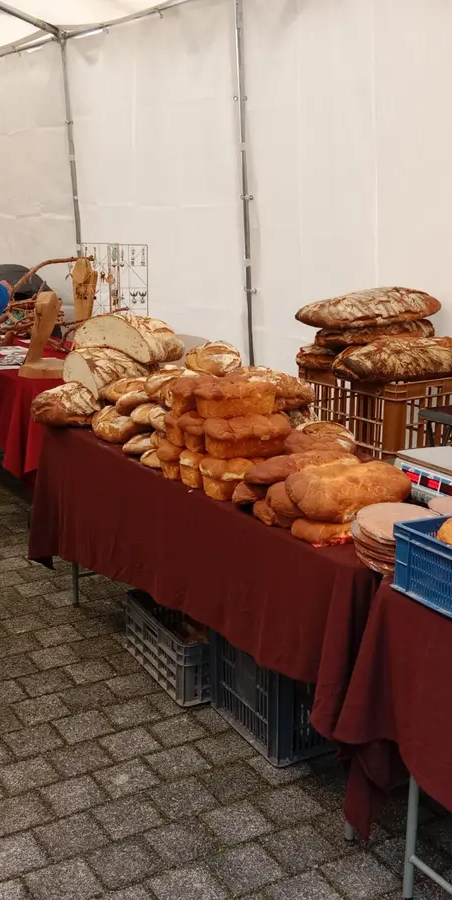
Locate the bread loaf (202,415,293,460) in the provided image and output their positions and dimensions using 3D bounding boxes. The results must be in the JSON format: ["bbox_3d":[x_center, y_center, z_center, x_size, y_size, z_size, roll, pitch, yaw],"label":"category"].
[{"bbox_3d":[0.060,-0.036,2.730,0.250,0.115,0.120,-5,16,-19],"label":"bread loaf"}]

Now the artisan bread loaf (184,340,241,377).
[{"bbox_3d":[-0.040,-0.291,2.973,0.183,0.110,0.171,-1,14,-10],"label":"artisan bread loaf"}]

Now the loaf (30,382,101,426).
[{"bbox_3d":[-0.601,-0.171,3.510,0.258,0.157,0.182,-1,14,-10],"label":"loaf"}]

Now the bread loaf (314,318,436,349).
[{"bbox_3d":[0.624,-0.483,3.880,0.500,0.110,0.210,-9,17,-32],"label":"bread loaf"}]

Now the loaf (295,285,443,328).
[{"bbox_3d":[0.582,-0.582,3.820,0.600,0.140,0.220,-5,16,-22],"label":"loaf"}]

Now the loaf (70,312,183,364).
[{"bbox_3d":[-0.368,-0.413,3.500,0.330,0.160,0.260,12,18,37],"label":"loaf"}]

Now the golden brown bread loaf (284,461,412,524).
[{"bbox_3d":[0.292,0.100,2.229,0.312,0.135,0.183,-4,14,-20],"label":"golden brown bread loaf"}]

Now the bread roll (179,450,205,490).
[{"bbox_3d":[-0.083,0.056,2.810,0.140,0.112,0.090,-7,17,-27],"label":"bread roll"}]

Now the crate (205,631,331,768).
[{"bbox_3d":[0.316,0.668,2.972,0.600,0.360,0.400,-8,16,-29],"label":"crate"}]

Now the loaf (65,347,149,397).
[{"bbox_3d":[-0.456,-0.298,3.600,0.290,0.140,0.260,-8,16,-29],"label":"loaf"}]

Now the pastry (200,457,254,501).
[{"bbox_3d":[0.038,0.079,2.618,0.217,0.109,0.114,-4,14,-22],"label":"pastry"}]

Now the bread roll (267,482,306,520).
[{"bbox_3d":[0.195,0.130,2.374,0.188,0.088,0.119,-4,14,-20],"label":"bread roll"}]

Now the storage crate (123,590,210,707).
[{"bbox_3d":[-0.106,0.654,3.246,0.340,0.210,0.465,-8,17,-29],"label":"storage crate"}]

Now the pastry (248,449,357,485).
[{"bbox_3d":[0.204,0.049,2.500,0.350,0.080,0.150,-8,16,-29],"label":"pastry"}]

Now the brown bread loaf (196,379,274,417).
[{"bbox_3d":[0.027,-0.145,2.621,0.232,0.103,0.110,-5,15,-24],"label":"brown bread loaf"}]

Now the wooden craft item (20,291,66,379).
[{"bbox_3d":[-0.887,-0.556,4.534,0.200,0.385,0.170,-8,17,-29],"label":"wooden craft item"}]

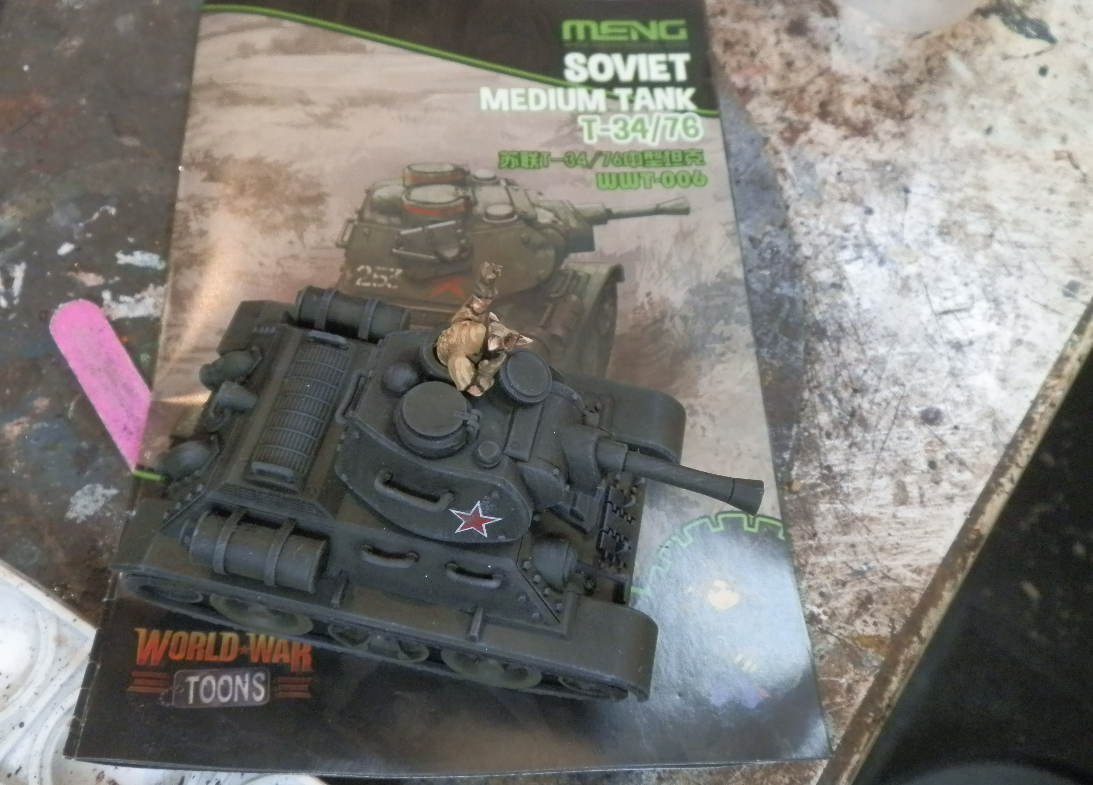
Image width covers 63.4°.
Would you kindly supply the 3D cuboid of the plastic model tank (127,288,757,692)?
[{"bbox_3d":[-0.018,0.014,0.163,0.106,0.059,0.059,13,57,-1],"label":"plastic model tank"}]

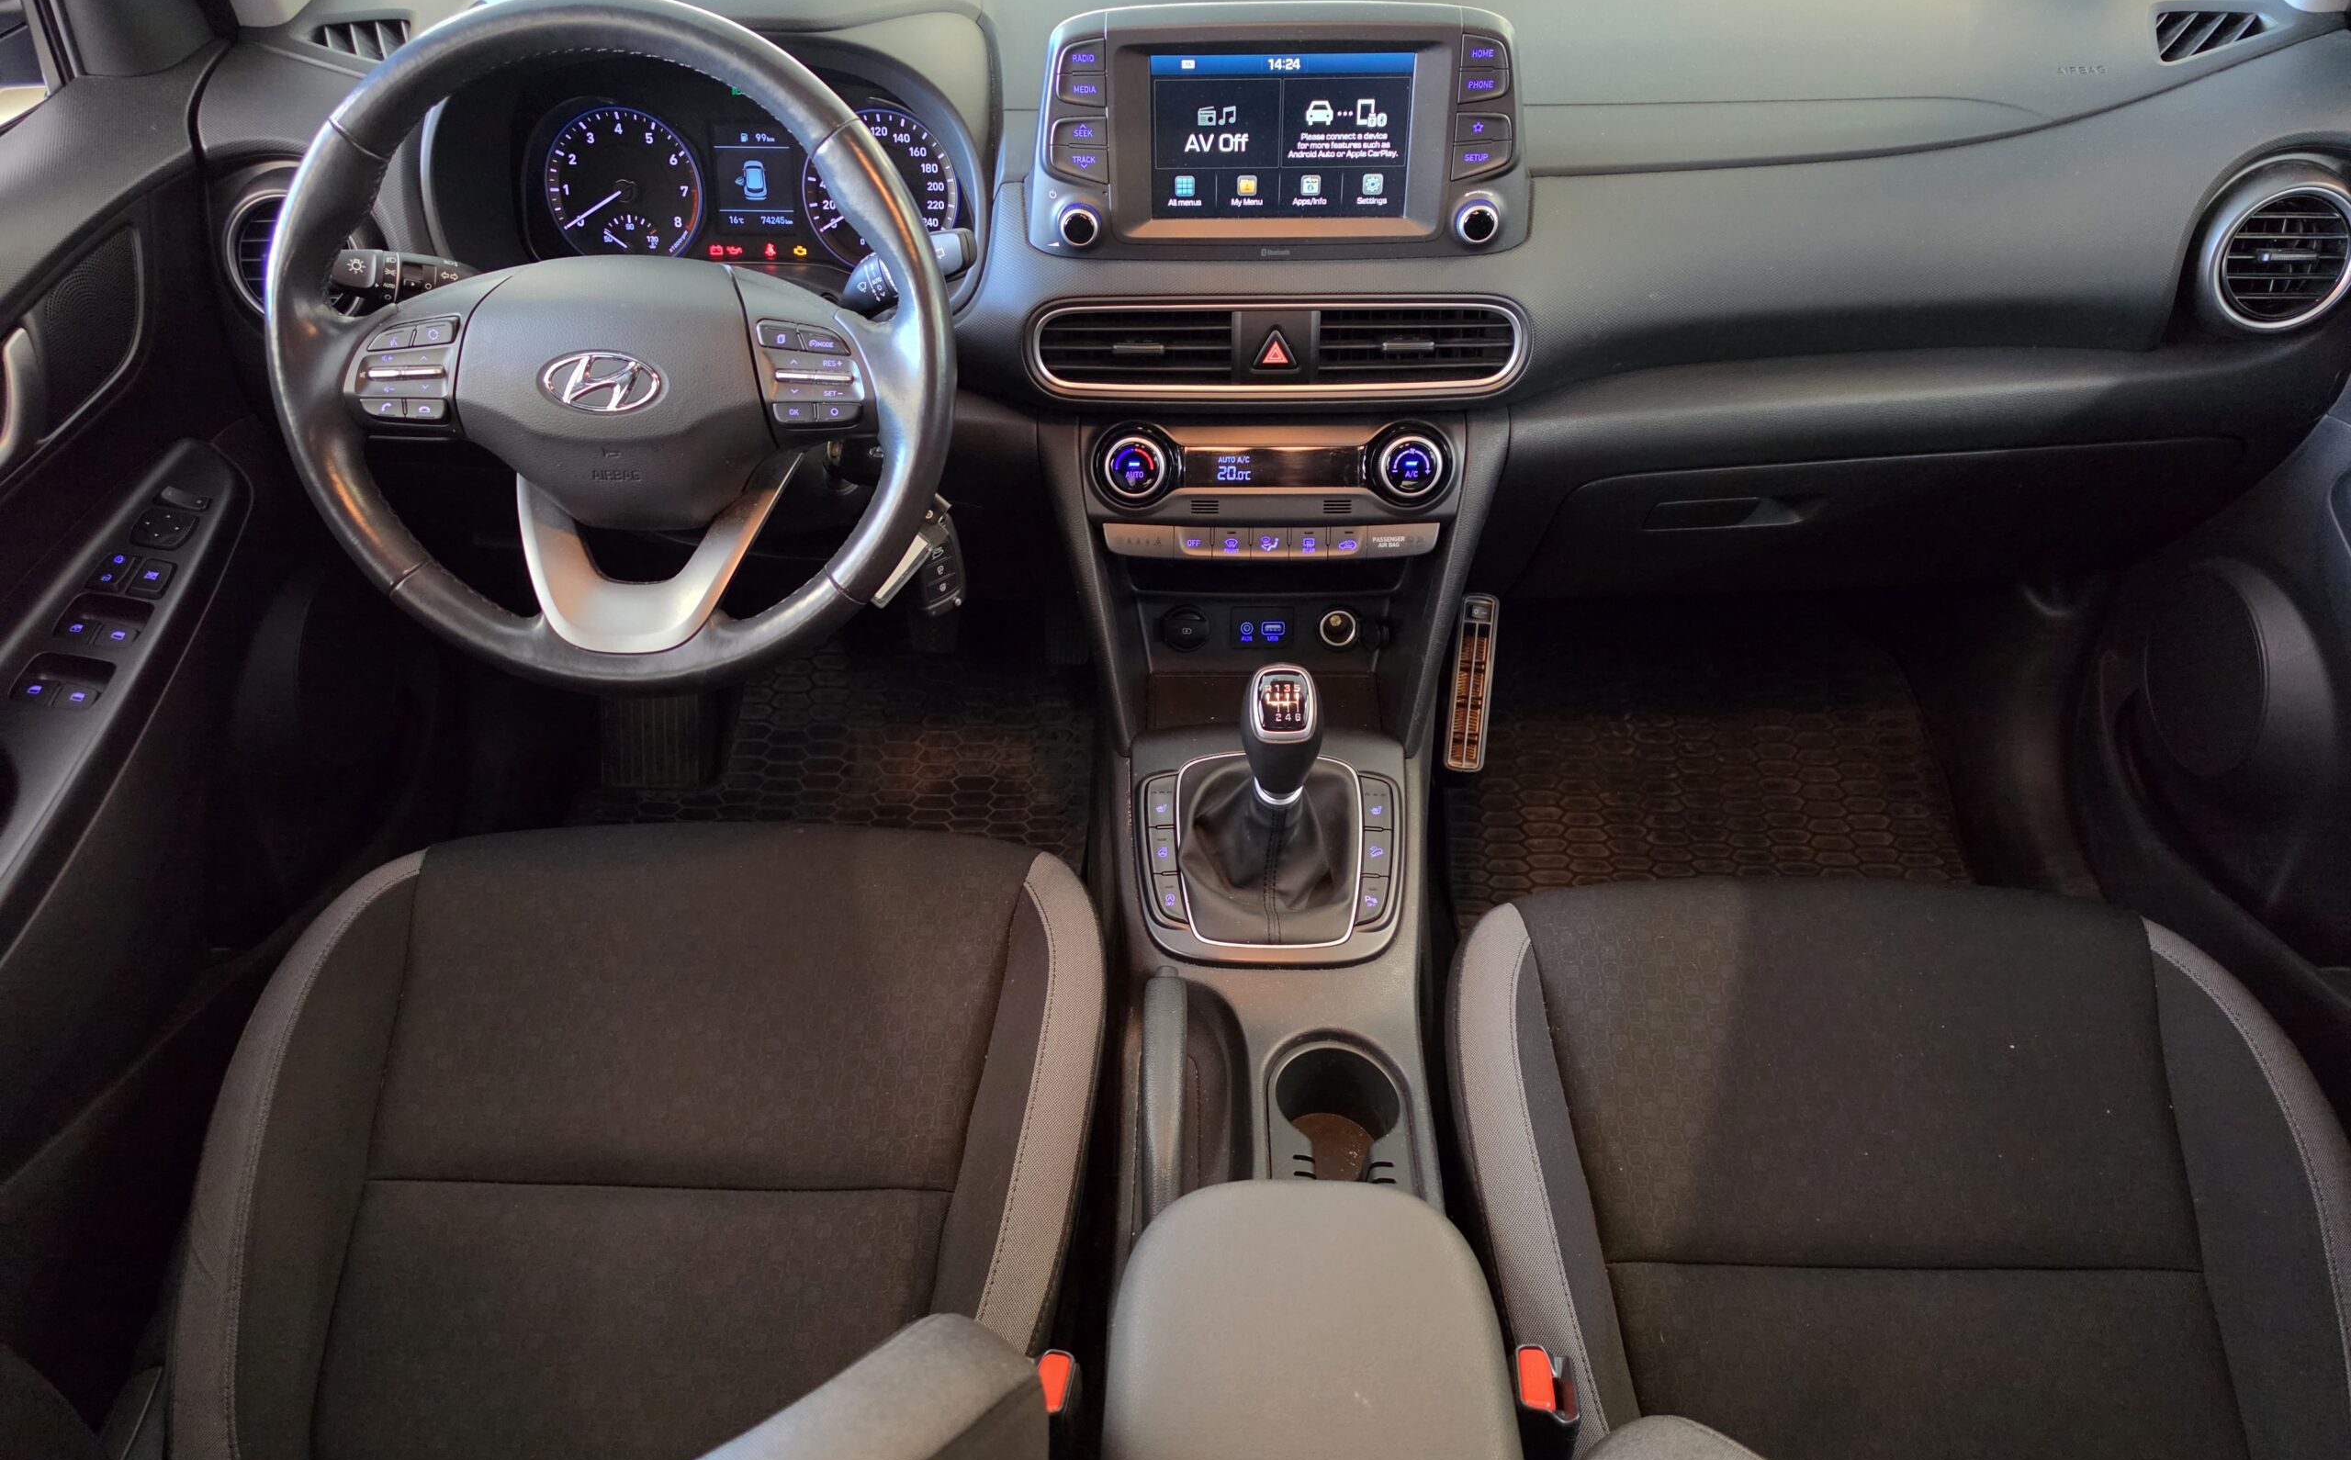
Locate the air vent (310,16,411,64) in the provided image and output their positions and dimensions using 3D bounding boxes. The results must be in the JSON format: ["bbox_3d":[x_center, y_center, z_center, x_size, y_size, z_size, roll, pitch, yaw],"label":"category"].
[{"bbox_3d":[-0.540,-0.459,1.040,0.070,0.038,0.028,0,-7,1],"label":"air vent"}]

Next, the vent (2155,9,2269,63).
[{"bbox_3d":[0.677,-0.453,1.020,0.070,0.038,0.028,0,-7,1],"label":"vent"}]

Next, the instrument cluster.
[{"bbox_3d":[-0.287,-0.367,1.035,0.290,0.130,0.060,0,22,1],"label":"instrument cluster"}]

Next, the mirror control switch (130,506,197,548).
[{"bbox_3d":[-0.593,-0.119,0.915,0.034,0.014,0.030,0,26,1],"label":"mirror control switch"}]

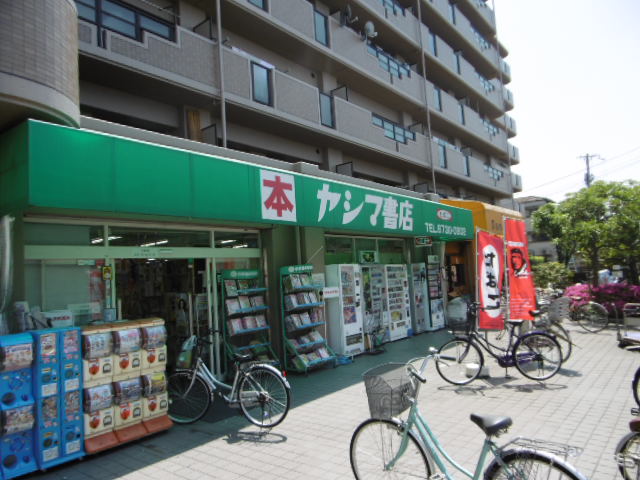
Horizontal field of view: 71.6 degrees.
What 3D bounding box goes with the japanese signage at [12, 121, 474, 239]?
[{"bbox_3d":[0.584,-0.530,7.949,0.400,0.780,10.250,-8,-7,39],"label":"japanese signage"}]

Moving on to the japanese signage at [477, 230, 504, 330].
[{"bbox_3d":[2.775,0.639,7.169,0.570,1.640,0.100,-1,-5,-25],"label":"japanese signage"}]

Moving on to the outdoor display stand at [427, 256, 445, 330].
[{"bbox_3d":[3.163,1.508,12.751,0.450,2.040,0.720,-7,-6,40],"label":"outdoor display stand"}]

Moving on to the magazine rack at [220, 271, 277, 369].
[{"bbox_3d":[-1.225,1.431,7.803,0.670,1.840,0.740,-7,-6,40],"label":"magazine rack"}]

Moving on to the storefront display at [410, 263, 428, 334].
[{"bbox_3d":[2.615,1.626,12.505,0.500,1.860,0.660,-8,-7,39],"label":"storefront display"}]

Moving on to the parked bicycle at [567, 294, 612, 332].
[{"bbox_3d":[5.991,1.650,10.624,0.580,1.050,1.780,-2,-5,-23],"label":"parked bicycle"}]

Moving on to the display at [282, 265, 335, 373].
[{"bbox_3d":[-0.229,1.416,8.158,0.680,1.880,0.580,1,-7,-42],"label":"display"}]

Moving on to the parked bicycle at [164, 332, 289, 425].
[{"bbox_3d":[-1.121,1.597,5.095,1.760,1.030,0.550,-5,-5,17],"label":"parked bicycle"}]

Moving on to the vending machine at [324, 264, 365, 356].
[{"bbox_3d":[0.459,1.499,9.539,0.600,1.870,0.720,-8,-7,39],"label":"vending machine"}]

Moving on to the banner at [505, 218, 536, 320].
[{"bbox_3d":[3.327,0.480,7.400,0.550,1.720,0.100,-1,-5,-22],"label":"banner"}]

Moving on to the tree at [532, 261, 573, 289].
[{"bbox_3d":[7.768,1.605,14.934,1.600,1.650,1.500,-6,-6,27],"label":"tree"}]

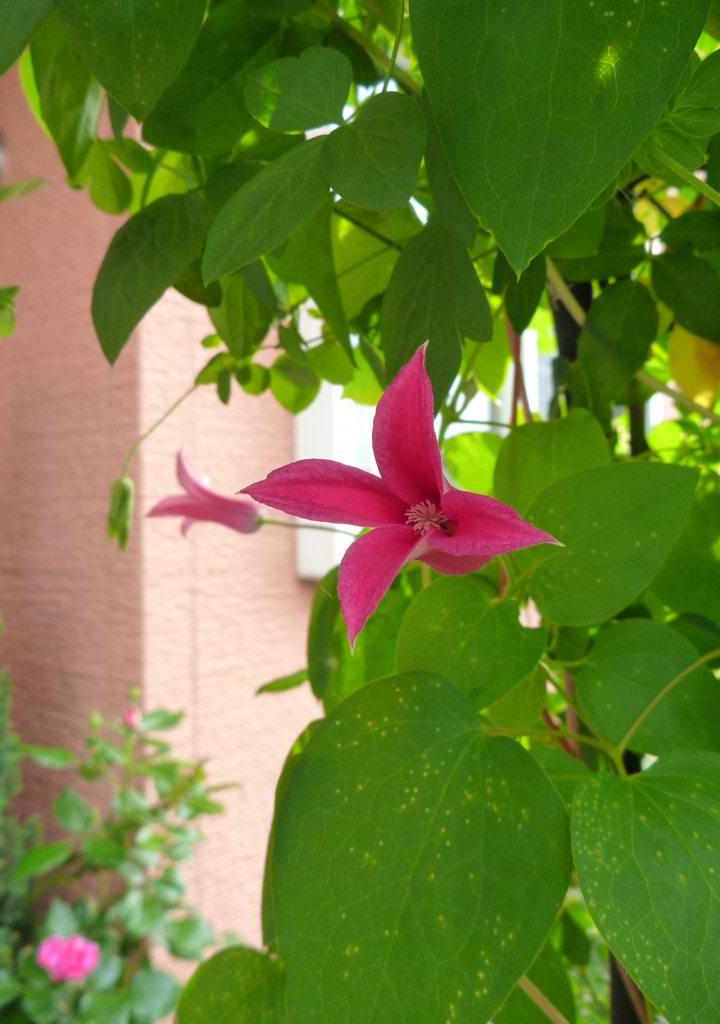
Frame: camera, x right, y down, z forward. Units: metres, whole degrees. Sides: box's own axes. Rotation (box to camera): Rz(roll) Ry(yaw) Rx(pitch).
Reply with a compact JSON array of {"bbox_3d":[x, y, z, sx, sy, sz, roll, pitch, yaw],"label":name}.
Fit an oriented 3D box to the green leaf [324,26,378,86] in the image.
[{"bbox_3d":[-0.007,-0.231,0.420,0.034,0.033,0.025,-1,0,0],"label":"green leaf"}]

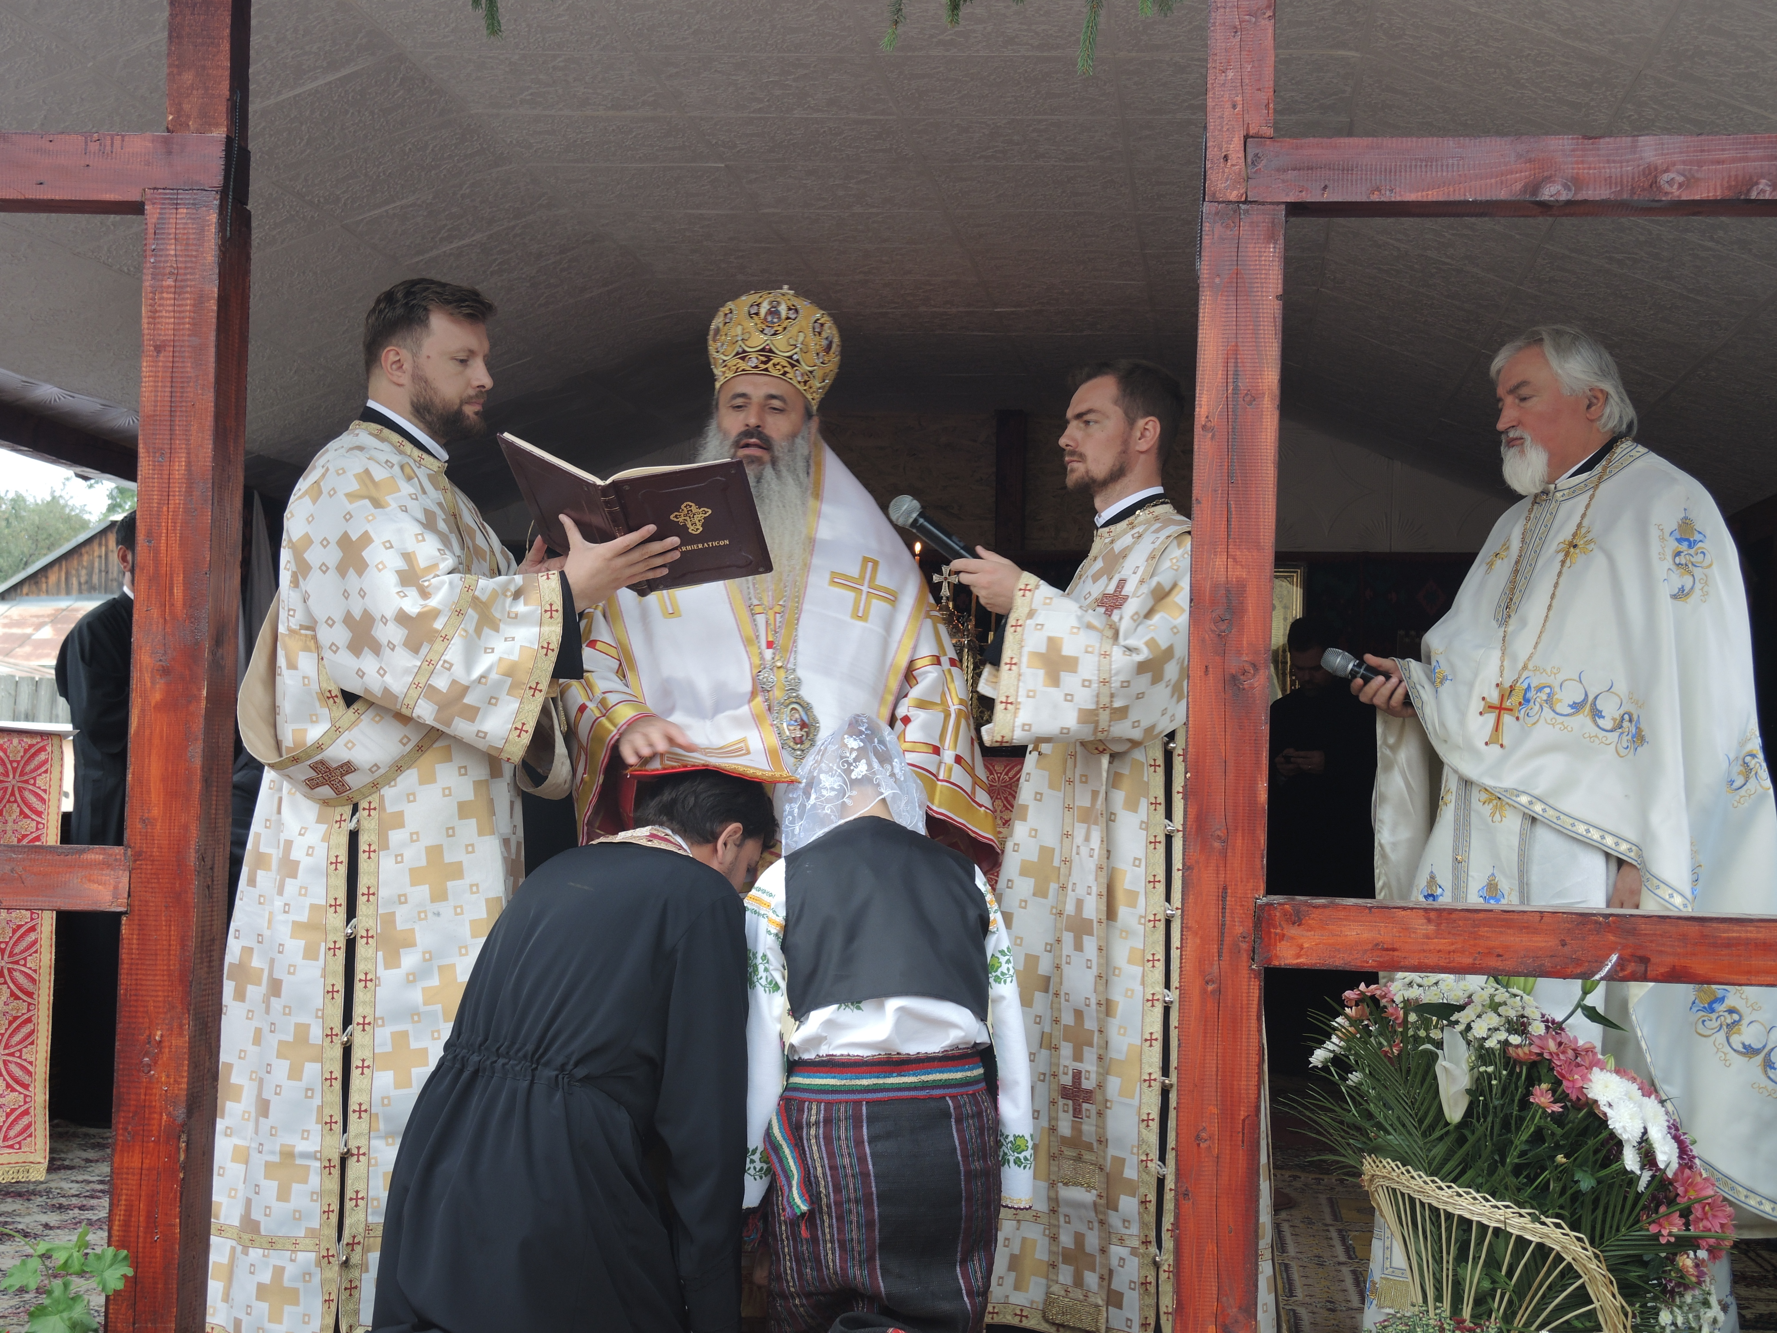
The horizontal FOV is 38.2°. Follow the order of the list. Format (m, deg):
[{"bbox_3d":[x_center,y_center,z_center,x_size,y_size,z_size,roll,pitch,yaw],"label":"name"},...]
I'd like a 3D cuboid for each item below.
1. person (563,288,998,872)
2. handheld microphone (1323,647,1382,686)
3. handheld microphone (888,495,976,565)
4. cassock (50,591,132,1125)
[{"bbox_3d":[-0.195,0.268,4.430,0.750,1.840,0.580,2,-3,1],"label":"person"},{"bbox_3d":[0.882,0.038,4.550,0.240,0.047,0.047,23,0,-12],"label":"handheld microphone"},{"bbox_3d":[0.103,-0.192,4.130,0.250,0.052,0.052,37,0,-9],"label":"handheld microphone"},{"bbox_3d":[-1.948,0.498,6.750,0.520,1.430,0.380,2,-1,-30],"label":"cassock"}]

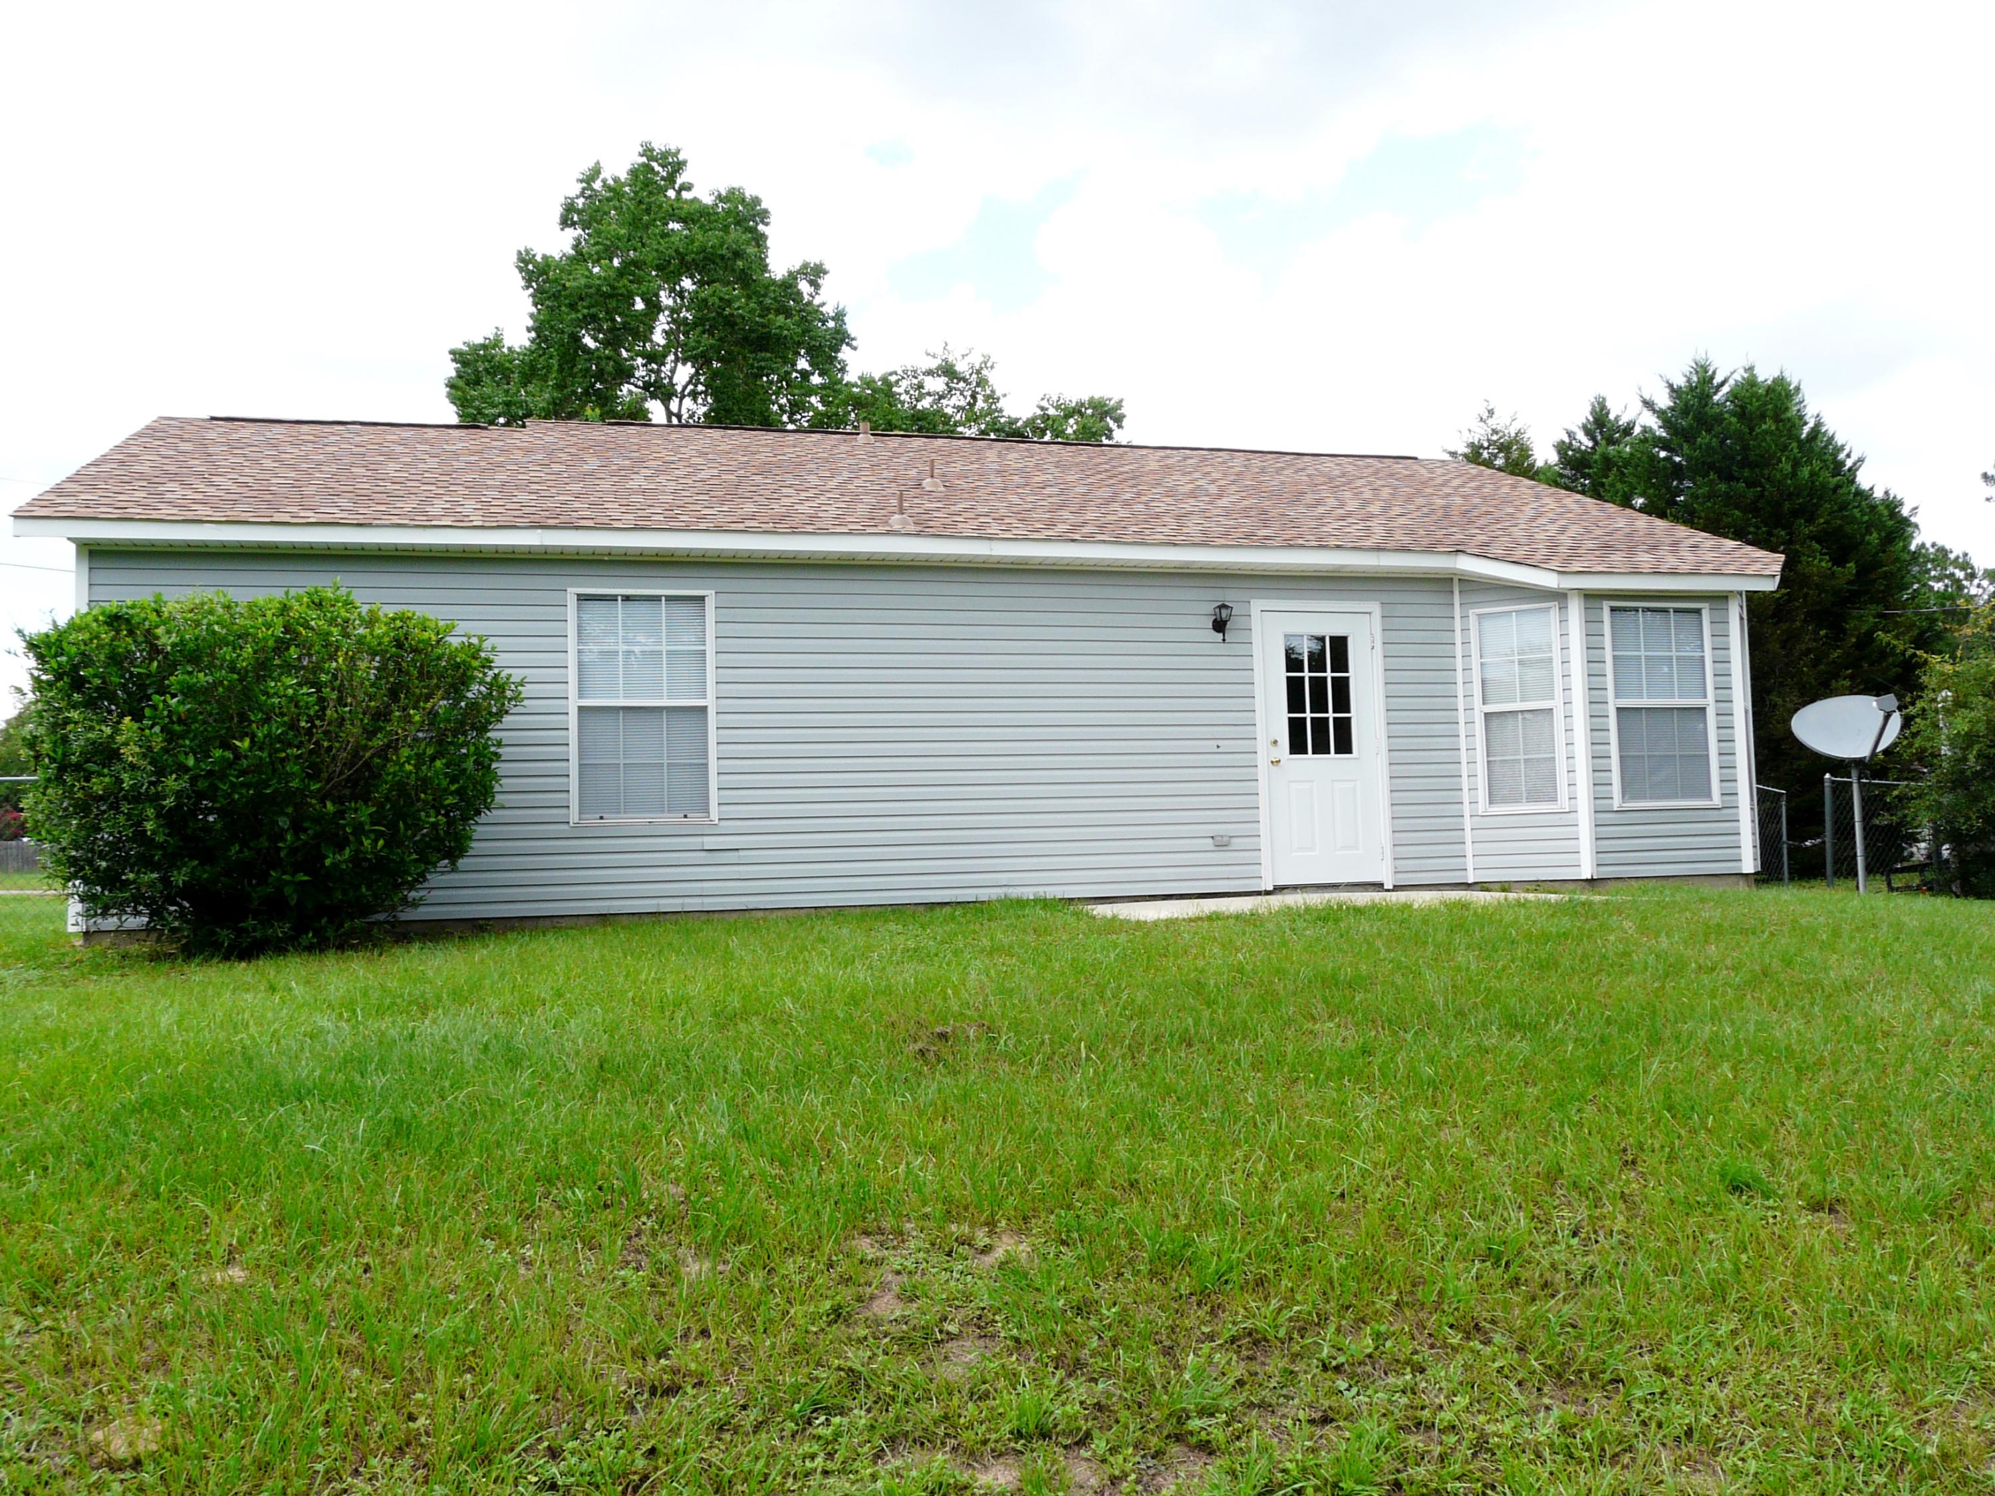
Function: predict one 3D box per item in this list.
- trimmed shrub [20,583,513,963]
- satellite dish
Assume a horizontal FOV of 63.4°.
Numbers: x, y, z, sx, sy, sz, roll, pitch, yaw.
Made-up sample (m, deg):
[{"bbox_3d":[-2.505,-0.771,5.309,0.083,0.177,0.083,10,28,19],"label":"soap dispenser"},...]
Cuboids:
[{"bbox_3d":[-4.148,0.111,9.207,2.650,2.000,1.850,0,-4,-15],"label":"trimmed shrub"},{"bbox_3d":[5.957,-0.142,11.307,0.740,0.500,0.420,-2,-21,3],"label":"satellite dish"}]

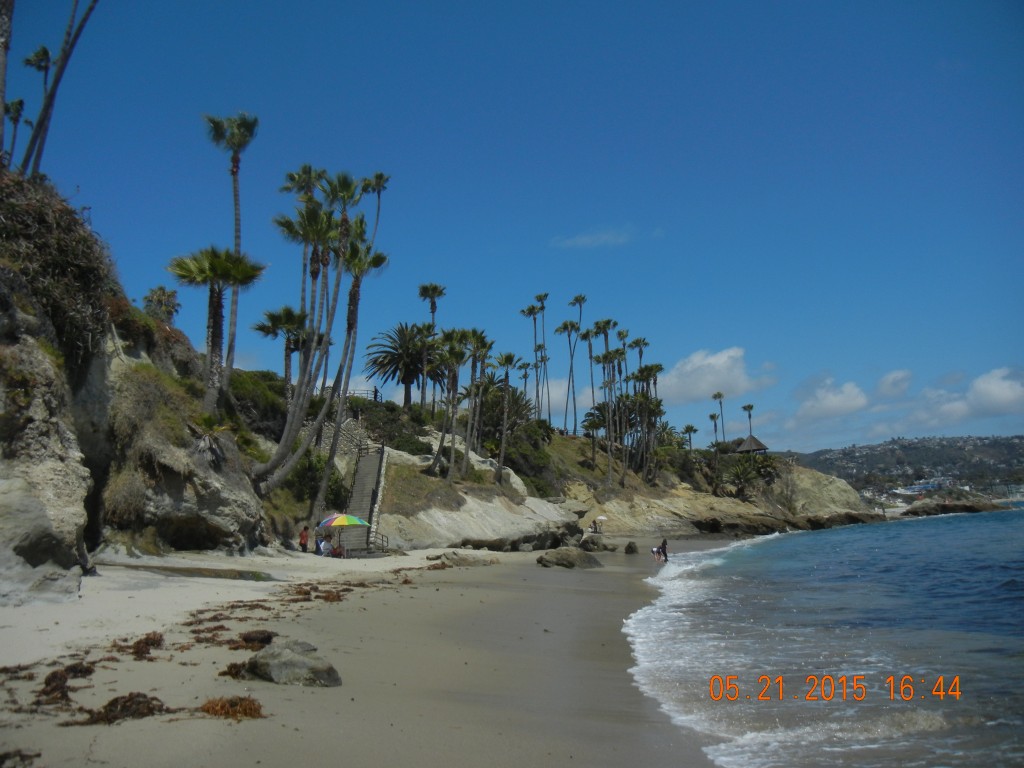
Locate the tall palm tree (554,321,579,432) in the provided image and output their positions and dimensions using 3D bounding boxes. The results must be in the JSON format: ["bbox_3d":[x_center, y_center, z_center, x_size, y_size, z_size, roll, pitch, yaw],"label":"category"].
[{"bbox_3d":[9.020,-1.230,137.400,4.050,18.240,4.050,-3,-9,4],"label":"tall palm tree"}]

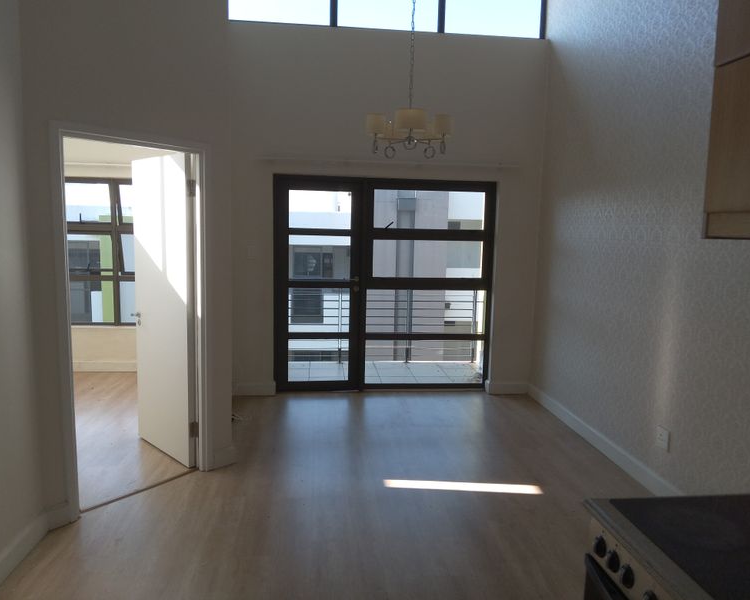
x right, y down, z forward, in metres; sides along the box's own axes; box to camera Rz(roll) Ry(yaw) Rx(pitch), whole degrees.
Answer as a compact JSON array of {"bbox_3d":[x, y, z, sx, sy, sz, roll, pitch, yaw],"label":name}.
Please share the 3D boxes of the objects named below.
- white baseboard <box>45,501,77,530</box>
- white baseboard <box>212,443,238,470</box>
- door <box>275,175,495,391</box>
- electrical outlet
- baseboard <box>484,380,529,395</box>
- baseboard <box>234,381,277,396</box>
[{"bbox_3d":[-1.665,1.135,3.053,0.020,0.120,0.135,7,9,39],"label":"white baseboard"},{"bbox_3d":[-1.002,1.051,3.847,0.020,0.120,0.173,7,9,39],"label":"white baseboard"},{"bbox_3d":[0.096,-0.128,5.639,2.127,2.067,0.080,1,7,-6],"label":"door"},{"bbox_3d":[1.734,0.839,3.498,0.015,0.117,0.112,1,7,-6],"label":"electrical outlet"},{"bbox_3d":[1.312,0.872,5.711,0.405,0.120,0.020,1,7,-6],"label":"baseboard"},{"bbox_3d":[-1.149,0.846,5.469,0.428,0.120,0.020,1,7,-6],"label":"baseboard"}]

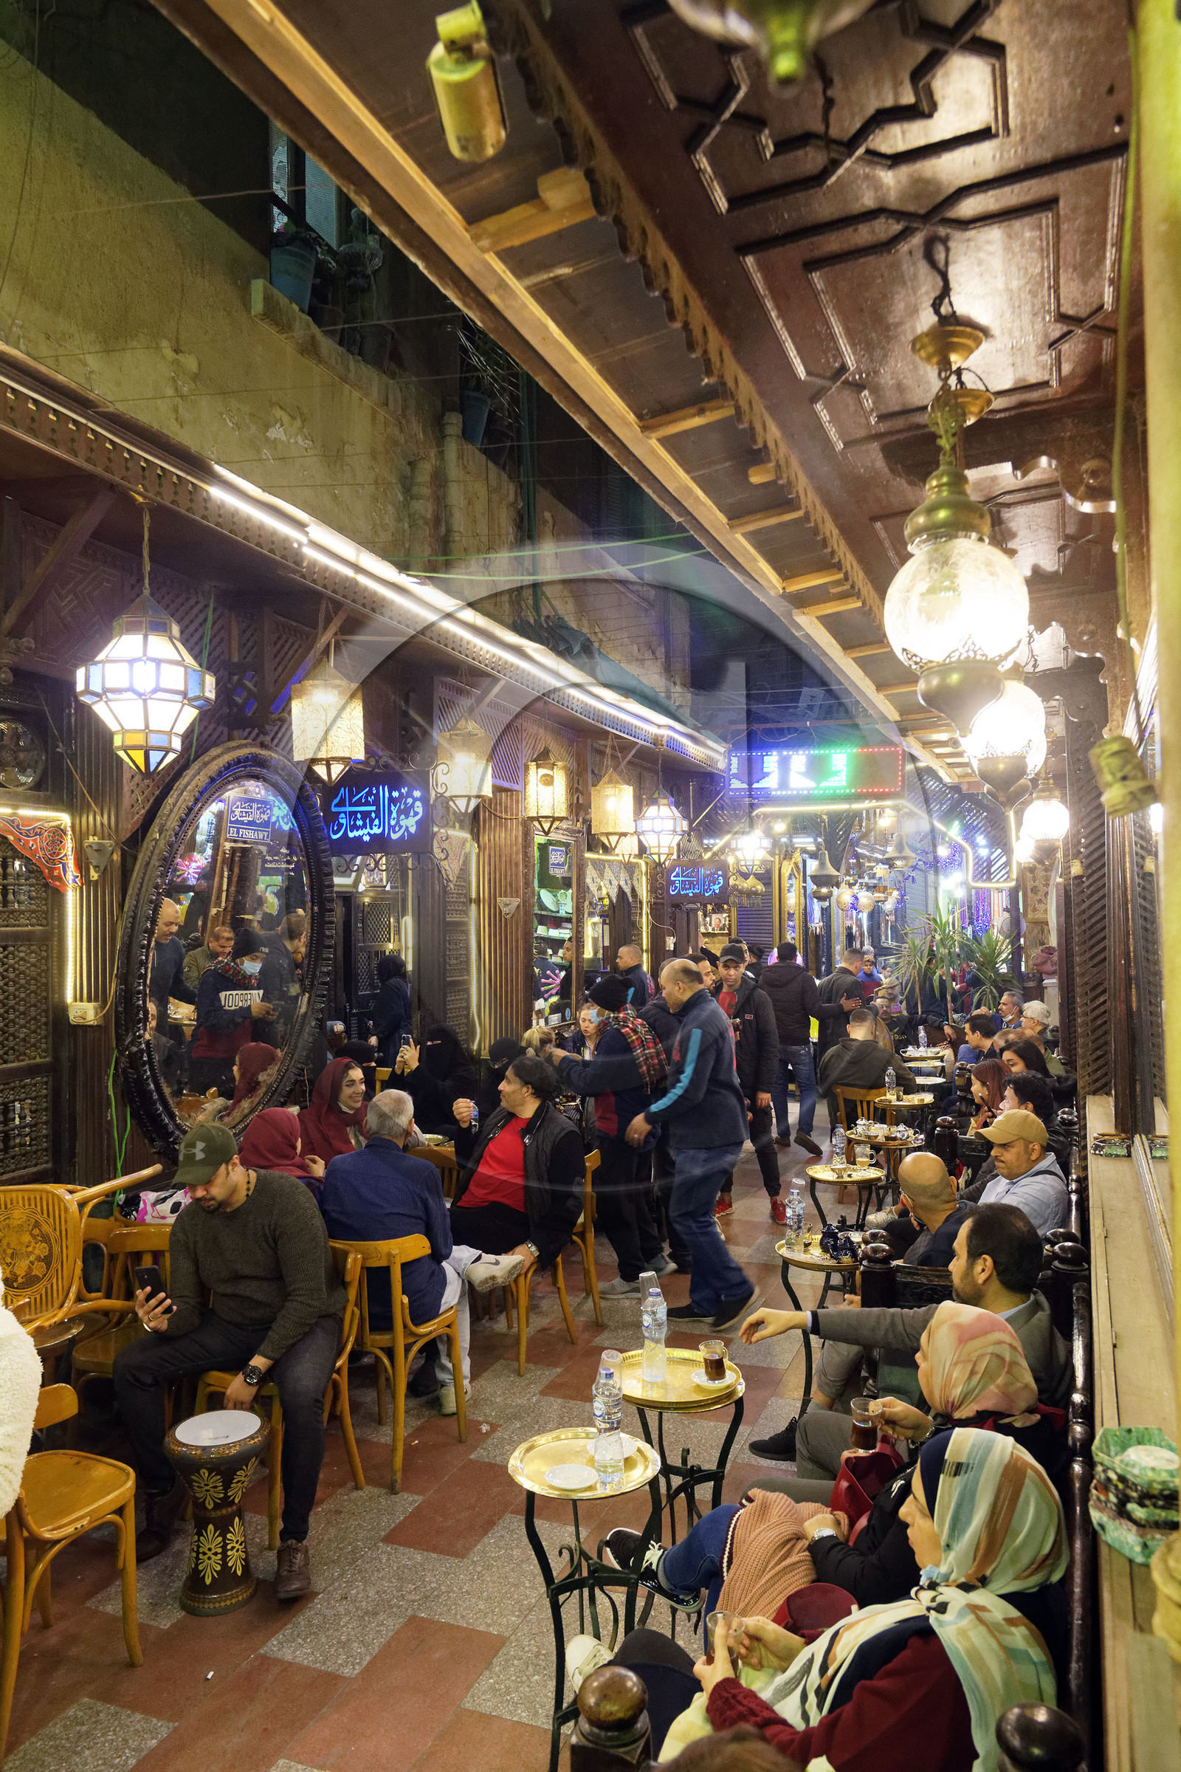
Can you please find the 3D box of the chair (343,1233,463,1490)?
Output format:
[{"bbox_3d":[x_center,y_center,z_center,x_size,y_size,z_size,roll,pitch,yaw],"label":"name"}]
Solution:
[{"bbox_3d":[-0.716,1.635,4.285,0.440,0.840,0.510,-2,-3,24],"label":"chair"}]

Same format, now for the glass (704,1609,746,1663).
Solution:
[{"bbox_3d":[0.238,1.337,2.080,0.070,0.105,0.075,-1,-2,21],"label":"glass"}]

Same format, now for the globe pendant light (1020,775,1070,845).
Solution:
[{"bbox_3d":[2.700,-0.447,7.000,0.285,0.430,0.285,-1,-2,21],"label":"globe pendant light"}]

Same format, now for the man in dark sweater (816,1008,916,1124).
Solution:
[{"bbox_3d":[1.760,1.418,7.600,0.610,1.290,0.780,0,0,13],"label":"man in dark sweater"}]

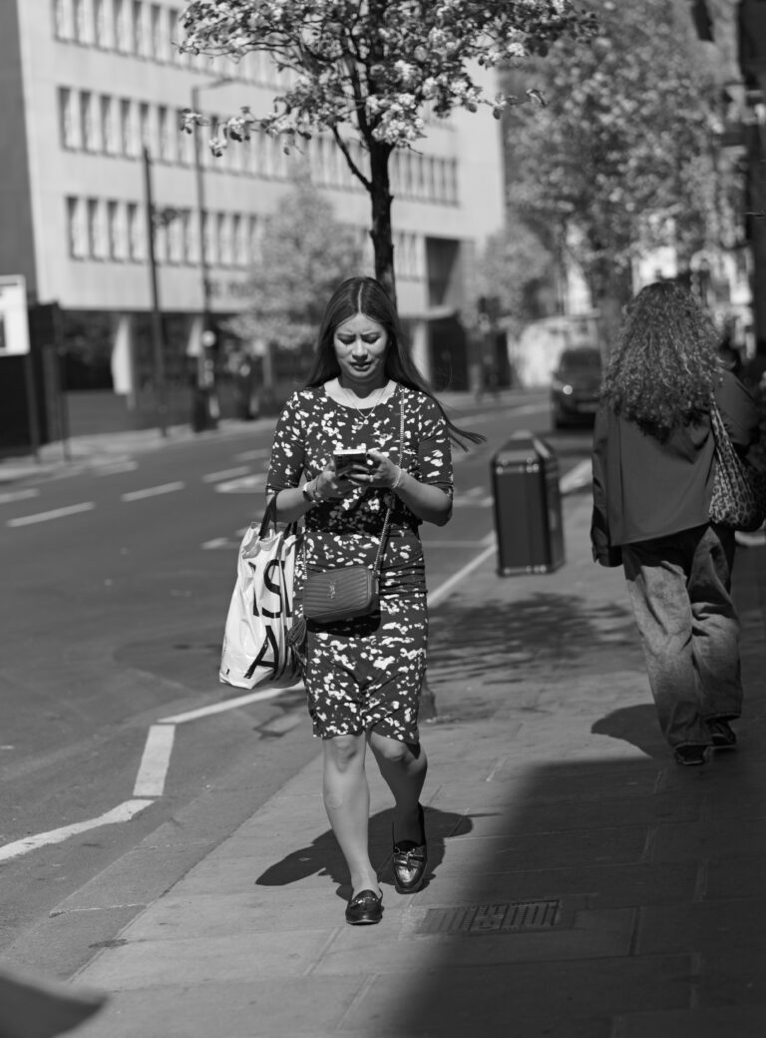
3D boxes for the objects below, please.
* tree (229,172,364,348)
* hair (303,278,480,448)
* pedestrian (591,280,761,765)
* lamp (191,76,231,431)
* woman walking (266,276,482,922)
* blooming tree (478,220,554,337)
[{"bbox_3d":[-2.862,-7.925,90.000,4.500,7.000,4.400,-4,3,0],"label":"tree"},{"bbox_3d":[0.028,-0.403,7.000,0.440,0.450,0.250,-3,3,3],"label":"hair"},{"bbox_3d":[1.022,-0.005,9.470,0.560,1.650,0.520,-3,3,6],"label":"pedestrian"},{"bbox_3d":[-5.018,-7.907,81.000,1.250,10.600,0.400,-3,3,15],"label":"lamp"},{"bbox_3d":[-0.032,0.188,7.040,0.520,1.640,0.520,-3,3,4],"label":"woman walking"},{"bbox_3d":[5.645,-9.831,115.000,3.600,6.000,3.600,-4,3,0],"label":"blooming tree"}]

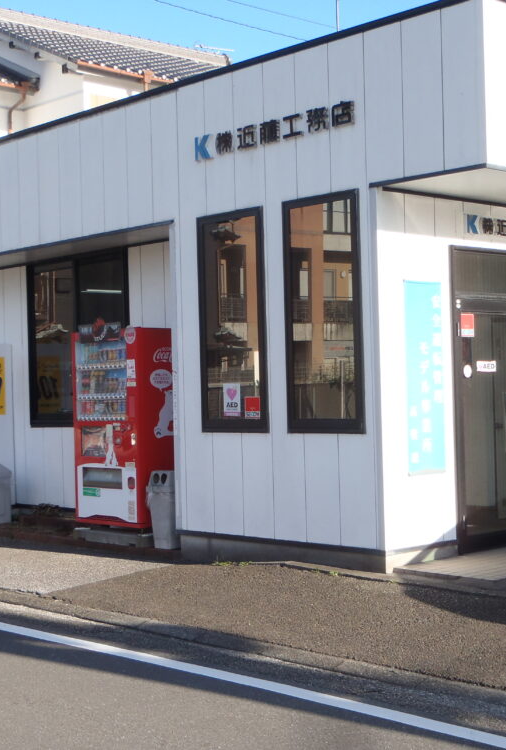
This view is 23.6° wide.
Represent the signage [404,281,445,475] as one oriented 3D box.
[{"bbox_3d":[1.290,0.017,9.025,0.434,1.424,0.020,-1,-1,-43],"label":"signage"}]

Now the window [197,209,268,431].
[{"bbox_3d":[-0.161,-0.427,9.837,0.080,1.780,0.791,-1,-1,-43],"label":"window"}]

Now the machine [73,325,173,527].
[{"bbox_3d":[-1.105,0.485,11.450,0.700,1.806,1.013,-1,-1,-43],"label":"machine"}]

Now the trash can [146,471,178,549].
[{"bbox_3d":[-0.693,1.194,10.928,0.380,0.680,0.340,-1,-1,-43],"label":"trash can"}]

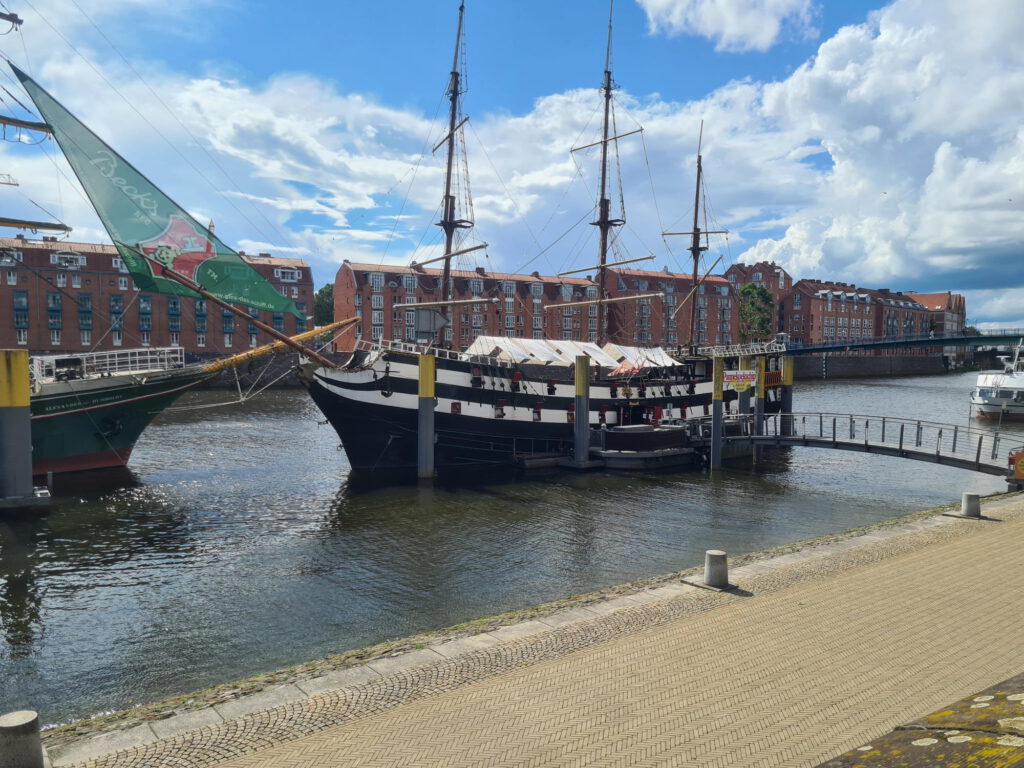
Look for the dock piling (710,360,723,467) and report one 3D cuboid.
[{"bbox_3d":[10.531,1.506,39.505,0.560,5.900,0.560,1,2,0],"label":"dock piling"}]

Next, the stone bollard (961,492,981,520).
[{"bbox_3d":[12.508,3.277,20.951,0.430,0.570,0.430,1,2,0],"label":"stone bollard"}]

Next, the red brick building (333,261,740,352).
[{"bbox_3d":[9.476,-14.445,162.687,91.651,17.400,14.000,-1,3,-29],"label":"red brick building"}]

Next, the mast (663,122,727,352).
[{"bbox_3d":[13.568,-10.533,55.511,5.500,16.700,5.500,-1,3,-40],"label":"mast"}]

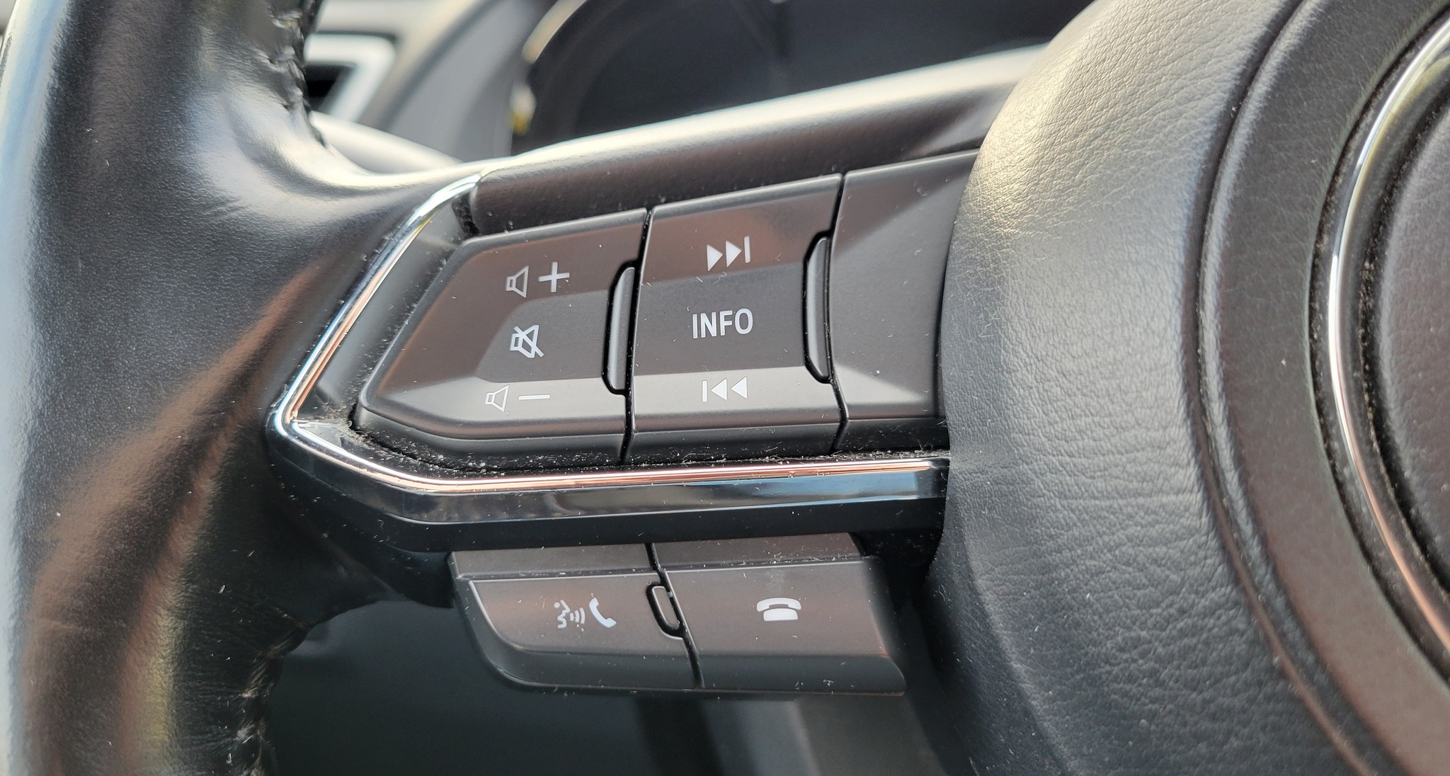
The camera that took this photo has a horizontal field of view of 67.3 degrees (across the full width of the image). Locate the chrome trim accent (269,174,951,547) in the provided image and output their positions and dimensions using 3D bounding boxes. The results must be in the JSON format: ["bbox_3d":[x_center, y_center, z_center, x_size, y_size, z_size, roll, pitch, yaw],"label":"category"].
[{"bbox_3d":[-0.015,-0.006,0.139,0.087,0.048,0.017,-5,-27,19],"label":"chrome trim accent"}]

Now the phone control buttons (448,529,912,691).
[{"bbox_3d":[-0.006,0.028,0.127,0.055,0.018,0.014,-5,-27,19],"label":"phone control buttons"}]

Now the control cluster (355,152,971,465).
[{"bbox_3d":[-0.008,-0.008,0.134,0.078,0.039,0.014,-5,-27,19],"label":"control cluster"}]

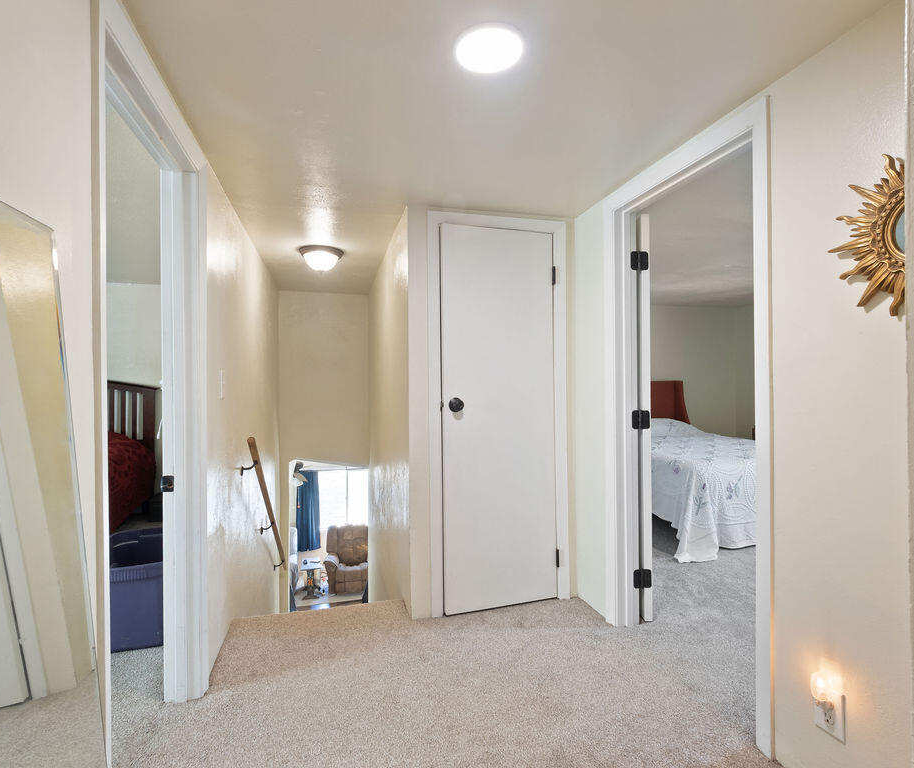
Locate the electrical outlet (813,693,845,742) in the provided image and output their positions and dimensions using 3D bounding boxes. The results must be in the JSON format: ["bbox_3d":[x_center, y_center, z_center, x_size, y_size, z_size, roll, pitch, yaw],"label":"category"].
[{"bbox_3d":[1.006,0.884,1.282,0.015,0.123,0.078,0,0,-15],"label":"electrical outlet"}]

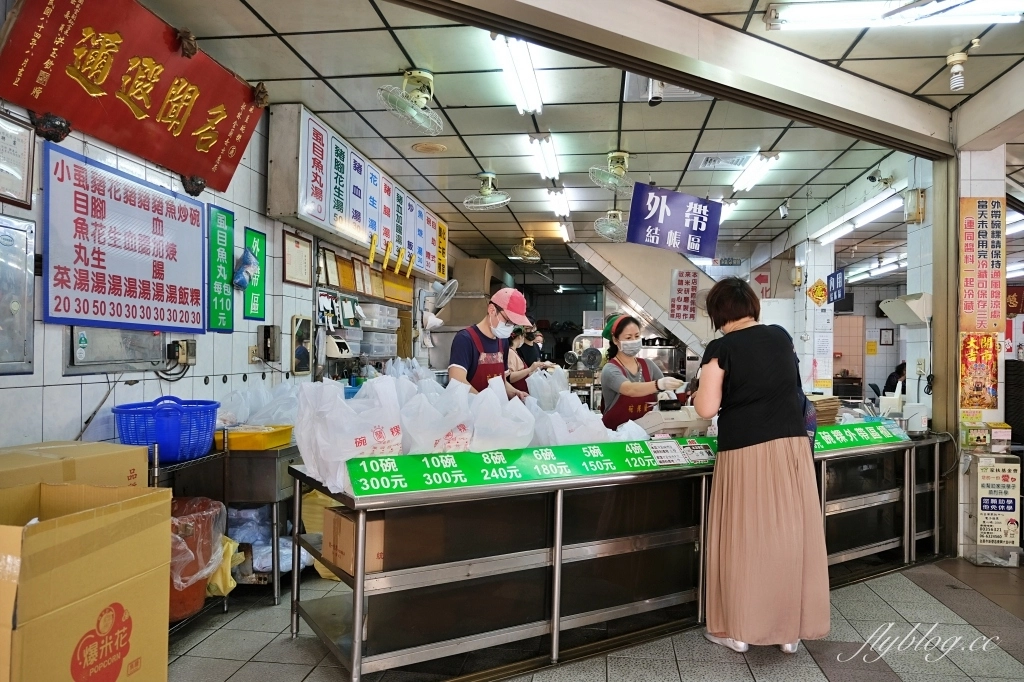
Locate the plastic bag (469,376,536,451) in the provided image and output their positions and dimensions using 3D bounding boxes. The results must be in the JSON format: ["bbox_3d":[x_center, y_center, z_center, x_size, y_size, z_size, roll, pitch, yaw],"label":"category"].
[{"bbox_3d":[-0.043,0.369,3.026,0.230,0.420,0.190,2,-1,-32],"label":"plastic bag"}]

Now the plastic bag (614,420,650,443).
[{"bbox_3d":[0.613,0.512,3.477,0.160,0.180,0.140,2,-1,-32],"label":"plastic bag"}]

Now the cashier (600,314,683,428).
[{"bbox_3d":[0.806,0.612,4.287,0.470,1.560,0.420,2,-1,-20],"label":"cashier"}]

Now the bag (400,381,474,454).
[{"bbox_3d":[-0.314,0.370,2.866,0.260,0.400,0.200,2,-1,-32],"label":"bag"}]

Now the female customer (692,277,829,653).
[{"bbox_3d":[1.161,0.548,3.187,0.520,1.650,0.470,1,-1,-12],"label":"female customer"}]

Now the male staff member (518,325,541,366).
[{"bbox_3d":[0.133,0.601,6.294,0.320,1.680,0.480,0,-1,41],"label":"male staff member"}]

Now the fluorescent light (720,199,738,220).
[{"bbox_3d":[2.469,-1.494,8.036,0.160,0.080,1.200,1,-1,8],"label":"fluorescent light"}]

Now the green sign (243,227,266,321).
[{"bbox_3d":[-1.767,-0.452,4.710,0.015,0.615,0.287,1,-1,8],"label":"green sign"}]

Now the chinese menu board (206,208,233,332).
[{"bbox_3d":[-1.734,-0.422,4.085,0.020,0.735,0.265,1,-1,8],"label":"chinese menu board"}]

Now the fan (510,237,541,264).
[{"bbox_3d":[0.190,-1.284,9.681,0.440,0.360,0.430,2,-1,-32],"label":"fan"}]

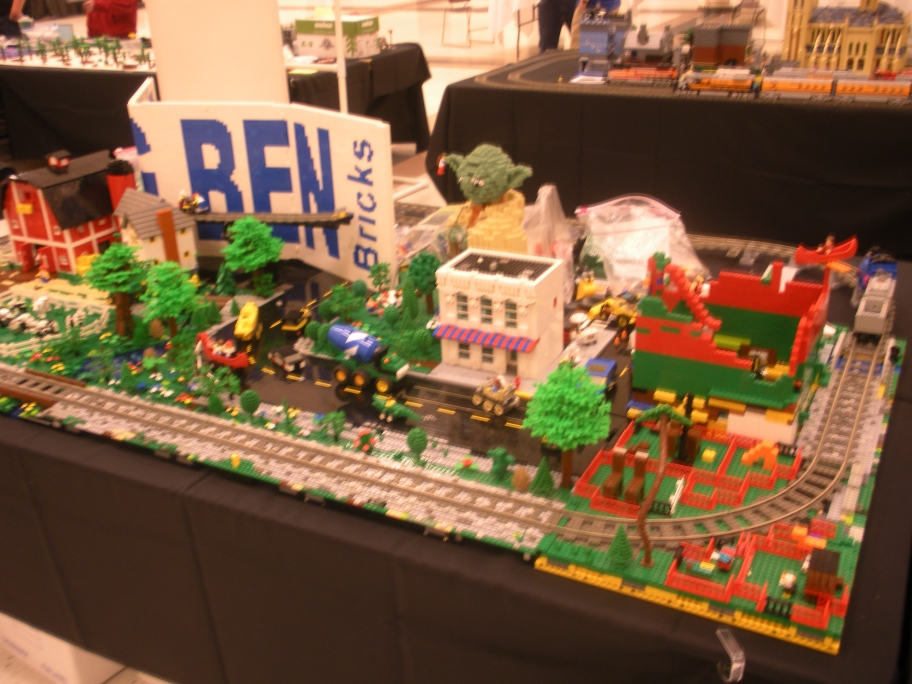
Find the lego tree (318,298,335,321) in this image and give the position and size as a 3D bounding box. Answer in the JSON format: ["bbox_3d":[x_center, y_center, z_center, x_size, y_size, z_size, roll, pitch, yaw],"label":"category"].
[{"bbox_3d":[-0.269,-0.059,1.989,0.031,0.061,0.031,-2,24,1],"label":"lego tree"}]

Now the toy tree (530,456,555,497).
[{"bbox_3d":[0.126,0.191,1.383,0.034,0.063,0.034,-2,24,1],"label":"toy tree"}]

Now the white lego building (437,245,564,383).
[{"bbox_3d":[0.084,-0.053,1.774,0.200,0.184,0.152,10,27,26],"label":"white lego building"}]

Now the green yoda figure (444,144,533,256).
[{"bbox_3d":[0.073,-0.244,2.026,0.215,0.353,0.180,10,27,26],"label":"green yoda figure"}]

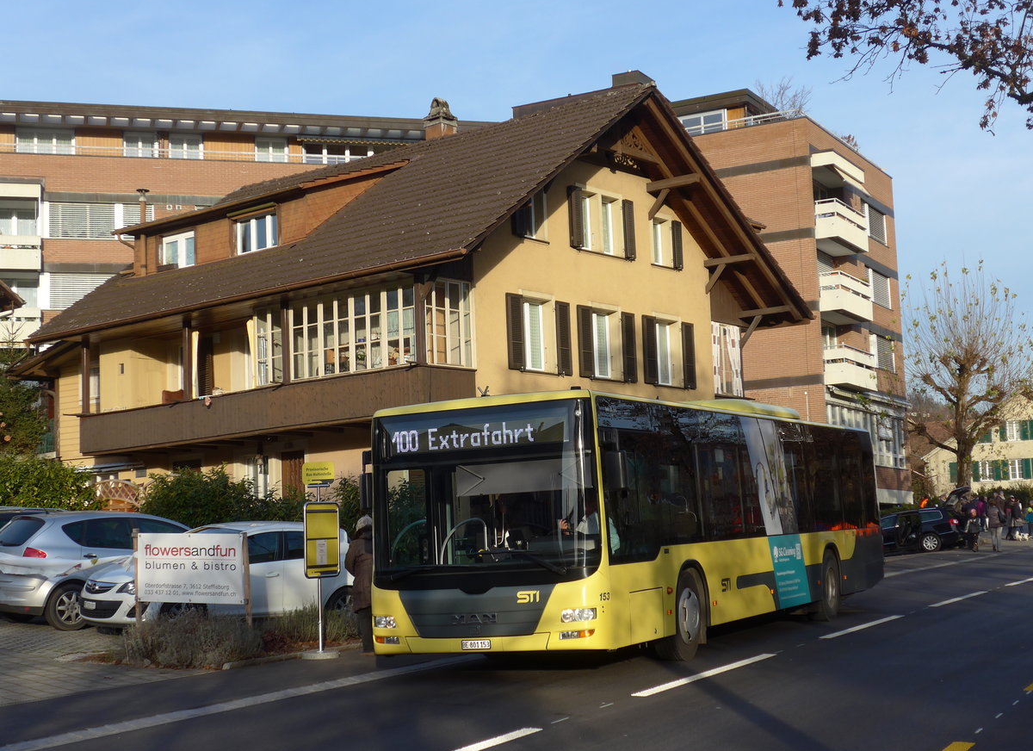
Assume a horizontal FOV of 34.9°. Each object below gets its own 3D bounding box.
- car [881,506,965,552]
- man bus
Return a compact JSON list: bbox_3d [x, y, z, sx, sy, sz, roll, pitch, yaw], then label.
[{"bbox_3d":[13.439,5.598,58.145,4.770,1.510,1.820,-8,-8,21],"label":"car"},{"bbox_3d":[2.089,1.848,20.726,2.520,2.920,11.980,-6,-6,25],"label":"man bus"}]

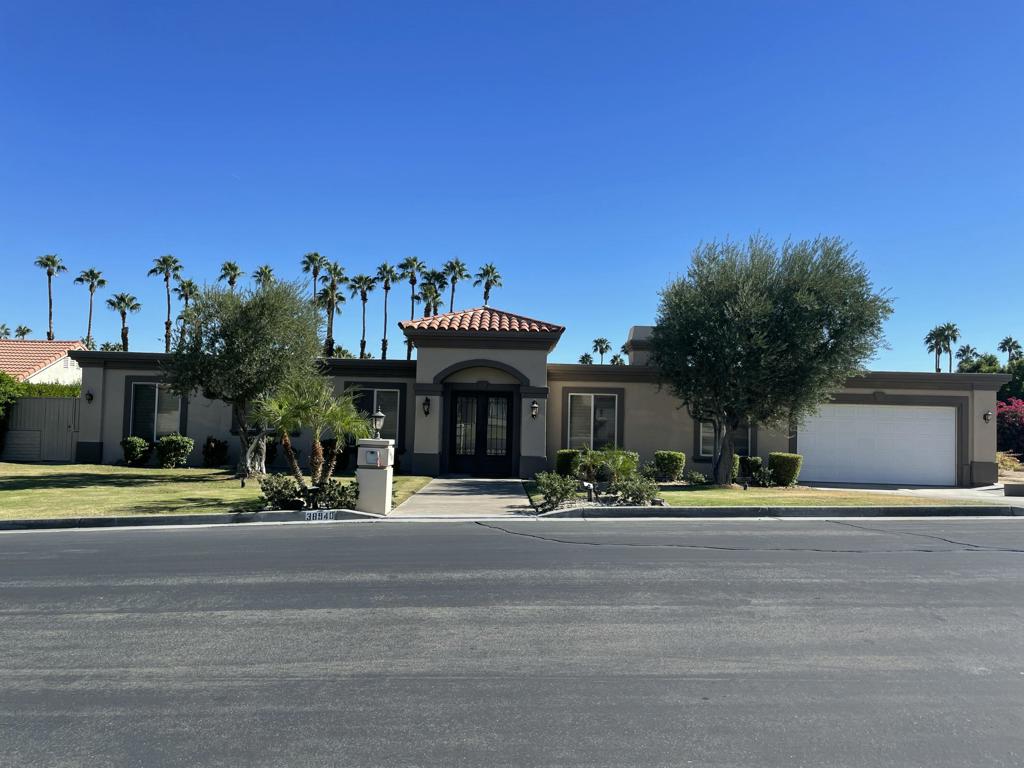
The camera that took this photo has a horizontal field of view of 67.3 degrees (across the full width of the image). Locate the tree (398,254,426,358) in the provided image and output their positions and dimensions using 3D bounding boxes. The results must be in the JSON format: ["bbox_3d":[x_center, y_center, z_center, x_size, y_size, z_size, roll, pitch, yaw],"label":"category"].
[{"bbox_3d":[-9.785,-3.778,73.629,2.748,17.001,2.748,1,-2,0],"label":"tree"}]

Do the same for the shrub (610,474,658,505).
[{"bbox_3d":[2.101,1.833,13.300,0.870,0.570,0.800,1,-2,0],"label":"shrub"}]

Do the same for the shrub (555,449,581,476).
[{"bbox_3d":[1.645,2.303,22.000,0.744,0.858,0.800,1,-2,0],"label":"shrub"}]

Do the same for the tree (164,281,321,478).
[{"bbox_3d":[-7.218,-0.121,20.600,4.178,5.303,4.000,1,-2,0],"label":"tree"}]

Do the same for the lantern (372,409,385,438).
[{"bbox_3d":[-2.279,0.668,13.180,0.215,0.560,0.215,1,-2,0],"label":"lantern"}]

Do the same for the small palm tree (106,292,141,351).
[{"bbox_3d":[-37.035,-2.313,72.733,2.950,12.660,2.950,1,-2,0],"label":"small palm tree"}]

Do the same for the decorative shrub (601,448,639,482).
[{"bbox_3d":[2.865,2.162,20.400,1.020,0.950,0.950,1,-2,0],"label":"decorative shrub"}]

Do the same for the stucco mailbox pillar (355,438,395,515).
[{"bbox_3d":[-2.339,1.567,13.150,0.520,1.270,0.580,1,-2,0],"label":"stucco mailbox pillar"}]

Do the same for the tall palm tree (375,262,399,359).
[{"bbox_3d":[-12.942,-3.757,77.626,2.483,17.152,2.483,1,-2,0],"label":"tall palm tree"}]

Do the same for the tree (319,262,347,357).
[{"bbox_3d":[-19.961,-4.244,84.613,3.100,18.390,3.100,1,-2,0],"label":"tree"}]

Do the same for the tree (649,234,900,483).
[{"bbox_3d":[7.221,-0.654,21.400,6.734,6.901,6.200,1,-2,0],"label":"tree"}]

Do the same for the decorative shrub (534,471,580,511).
[{"bbox_3d":[0.816,1.952,14.100,0.807,0.733,0.750,1,-2,0],"label":"decorative shrub"}]

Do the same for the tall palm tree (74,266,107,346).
[{"bbox_3d":[-36.427,-3.103,65.703,2.976,13.634,2.976,1,-2,0],"label":"tall palm tree"}]

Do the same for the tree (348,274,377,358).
[{"bbox_3d":[-16.685,-3.538,84.639,3.100,17.150,3.100,1,-2,0],"label":"tree"}]

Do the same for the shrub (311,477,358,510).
[{"bbox_3d":[-3.006,1.882,13.100,0.852,0.545,0.750,1,-2,0],"label":"shrub"}]

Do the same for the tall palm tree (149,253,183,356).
[{"bbox_3d":[-30.828,-3.761,67.664,3.066,15.398,3.066,1,-2,0],"label":"tall palm tree"}]

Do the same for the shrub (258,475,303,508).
[{"bbox_3d":[-4.016,1.864,13.400,0.800,0.610,0.750,1,-2,0],"label":"shrub"}]

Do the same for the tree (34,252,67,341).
[{"bbox_3d":[-47.624,-4.658,78.636,3.000,17.310,3.000,1,-2,0],"label":"tree"}]

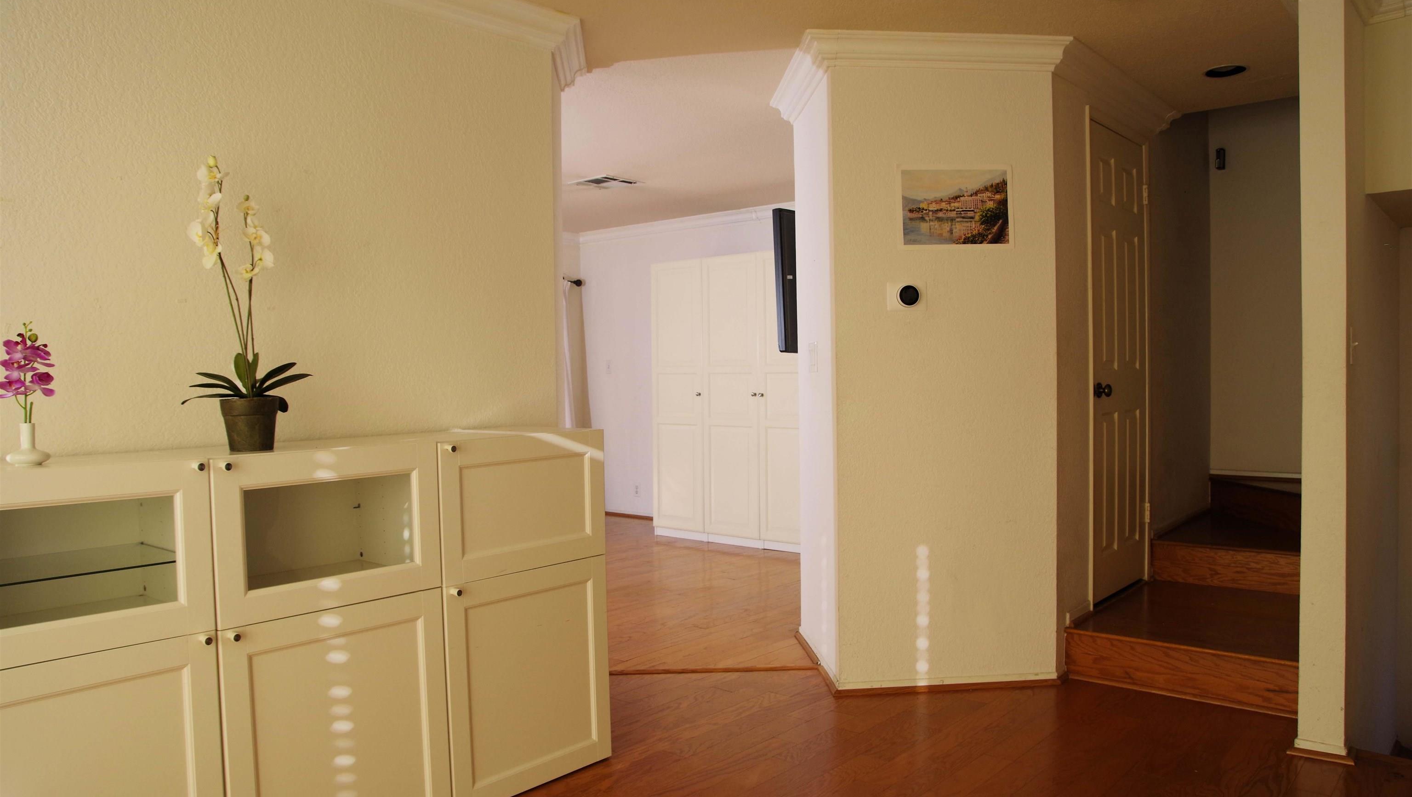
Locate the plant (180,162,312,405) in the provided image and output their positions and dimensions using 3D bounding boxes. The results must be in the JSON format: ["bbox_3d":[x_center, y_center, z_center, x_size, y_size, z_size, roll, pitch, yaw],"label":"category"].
[{"bbox_3d":[-1.135,-0.285,2.413,0.300,0.625,0.240,-2,2,-25],"label":"plant"}]

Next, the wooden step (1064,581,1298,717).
[{"bbox_3d":[2.100,0.985,4.010,0.840,0.188,1.130,0,2,40],"label":"wooden step"}]

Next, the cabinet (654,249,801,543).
[{"bbox_3d":[0.354,0.008,7.116,1.500,2.041,0.570,0,2,40],"label":"cabinet"}]

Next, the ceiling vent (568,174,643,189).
[{"bbox_3d":[-0.632,-1.360,6.238,0.360,0.025,0.360,0,2,40],"label":"ceiling vent"}]

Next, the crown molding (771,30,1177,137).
[{"bbox_3d":[1.337,-1.296,4.127,2.023,0.105,1.053,-1,1,-5],"label":"crown molding"}]

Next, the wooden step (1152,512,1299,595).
[{"bbox_3d":[2.861,0.763,4.905,0.840,0.188,1.250,0,2,40],"label":"wooden step"}]

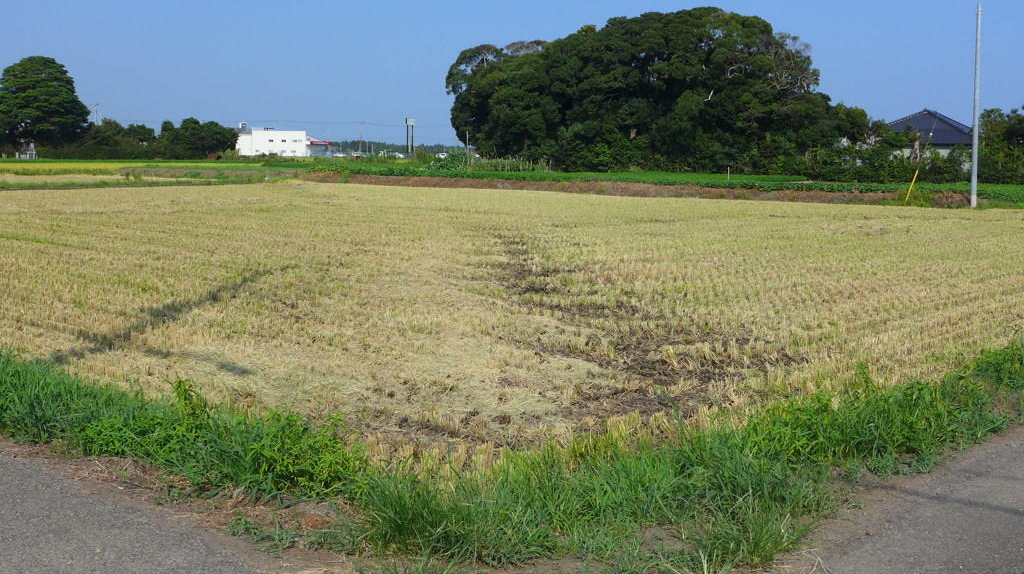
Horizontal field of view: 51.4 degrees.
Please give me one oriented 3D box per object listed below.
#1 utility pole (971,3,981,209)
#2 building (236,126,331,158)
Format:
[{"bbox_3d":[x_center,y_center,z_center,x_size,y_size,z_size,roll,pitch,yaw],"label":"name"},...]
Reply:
[{"bbox_3d":[18.958,-7.329,43.419,0.210,8.247,0.210,0,7,0],"label":"utility pole"},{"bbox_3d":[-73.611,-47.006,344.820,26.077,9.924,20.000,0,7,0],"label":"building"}]

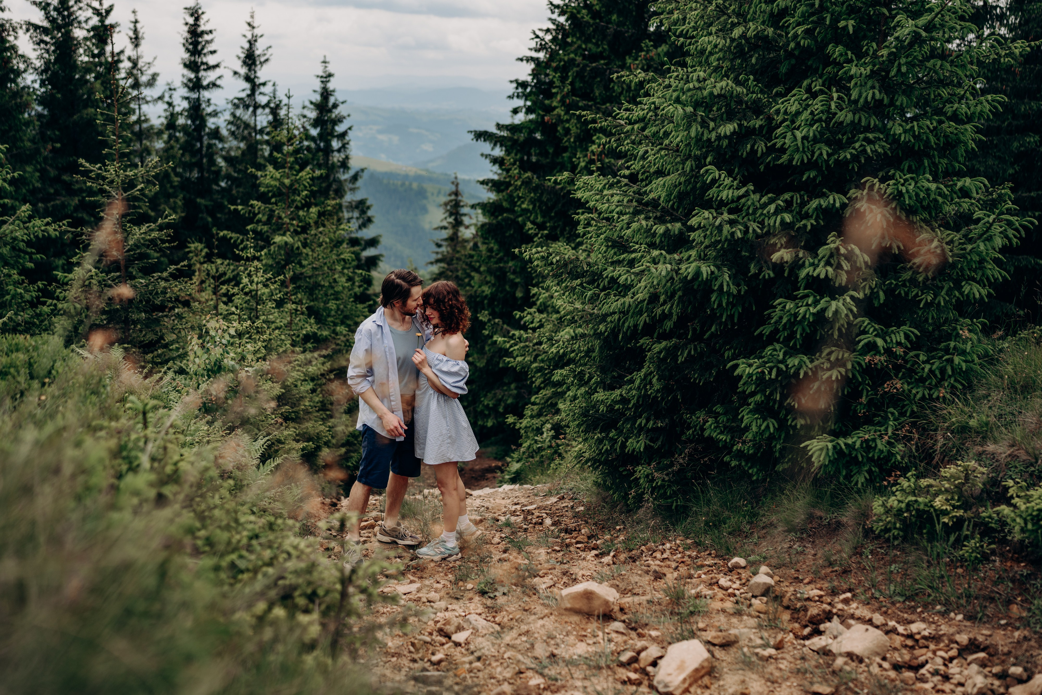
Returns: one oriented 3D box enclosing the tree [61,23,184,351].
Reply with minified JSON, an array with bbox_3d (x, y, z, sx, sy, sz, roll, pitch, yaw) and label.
[{"bbox_3d":[-2.821,-1.018,7.213,0.875,2.379,0.875,-4,16,-21],"label":"tree"}]

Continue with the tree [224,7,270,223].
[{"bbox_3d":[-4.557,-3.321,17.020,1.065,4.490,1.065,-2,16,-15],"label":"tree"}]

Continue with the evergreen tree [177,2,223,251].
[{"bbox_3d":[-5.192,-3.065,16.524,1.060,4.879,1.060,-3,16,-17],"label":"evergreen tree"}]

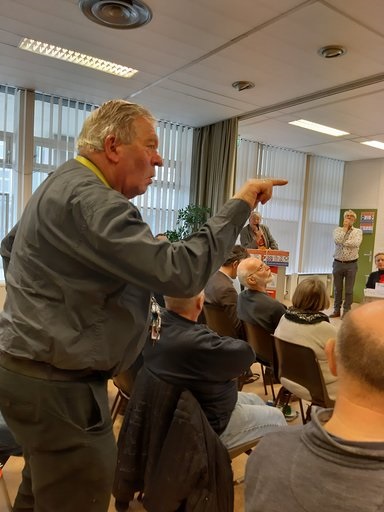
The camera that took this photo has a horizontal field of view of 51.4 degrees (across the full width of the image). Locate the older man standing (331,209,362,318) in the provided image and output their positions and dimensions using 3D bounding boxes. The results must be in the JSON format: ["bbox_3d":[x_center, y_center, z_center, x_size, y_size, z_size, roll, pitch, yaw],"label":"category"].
[{"bbox_3d":[2.696,0.136,6.988,0.510,1.840,0.370,7,6,38],"label":"older man standing"}]

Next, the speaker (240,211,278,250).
[{"bbox_3d":[1.041,0.133,6.568,0.580,1.722,0.400,4,5,6],"label":"speaker"}]

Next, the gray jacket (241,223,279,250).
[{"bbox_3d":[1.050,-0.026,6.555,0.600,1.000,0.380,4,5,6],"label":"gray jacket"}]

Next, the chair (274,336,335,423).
[{"bbox_3d":[0.793,0.903,2.501,0.520,0.800,0.430,0,5,-34],"label":"chair"}]

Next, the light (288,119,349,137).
[{"bbox_3d":[1.914,-1.908,5.926,1.150,0.060,0.250,0,5,-34],"label":"light"}]

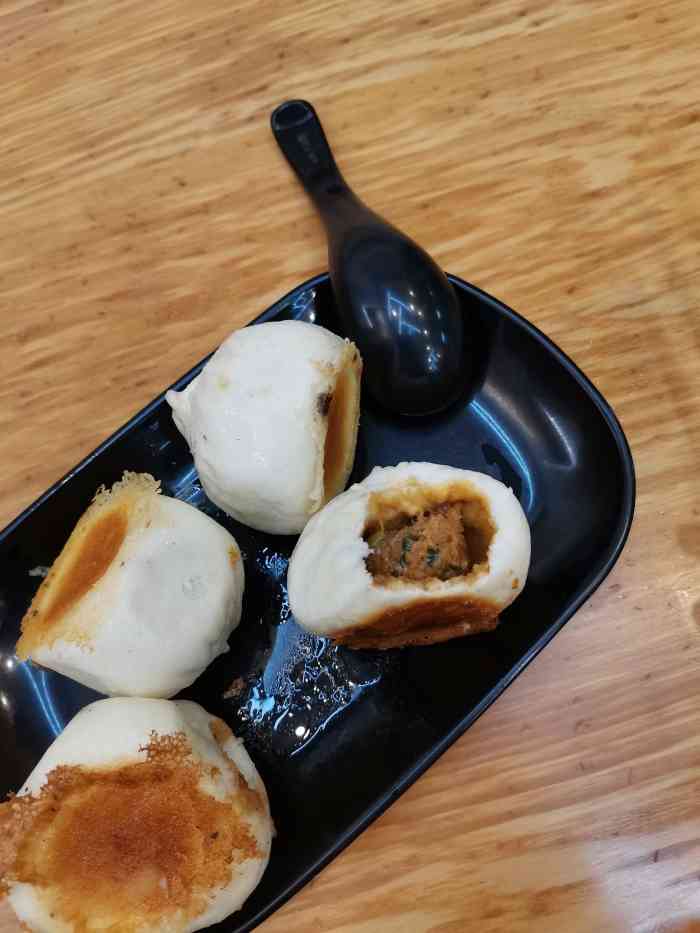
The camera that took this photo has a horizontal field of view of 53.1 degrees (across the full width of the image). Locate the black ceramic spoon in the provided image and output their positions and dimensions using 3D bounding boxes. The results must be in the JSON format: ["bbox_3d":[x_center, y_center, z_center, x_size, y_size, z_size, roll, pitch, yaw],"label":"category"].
[{"bbox_3d":[0.005,-0.087,0.254,0.040,0.041,0.144,-22,79,1],"label":"black ceramic spoon"}]

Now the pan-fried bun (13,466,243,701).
[{"bbox_3d":[-0.061,0.040,0.215,0.058,0.060,0.065,40,77,-25],"label":"pan-fried bun"}]

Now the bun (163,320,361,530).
[{"bbox_3d":[-0.029,-0.014,0.224,0.056,0.062,0.069,12,73,5],"label":"bun"}]

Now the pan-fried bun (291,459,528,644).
[{"bbox_3d":[0.016,0.024,0.205,0.069,0.062,0.050,-11,68,5],"label":"pan-fried bun"}]

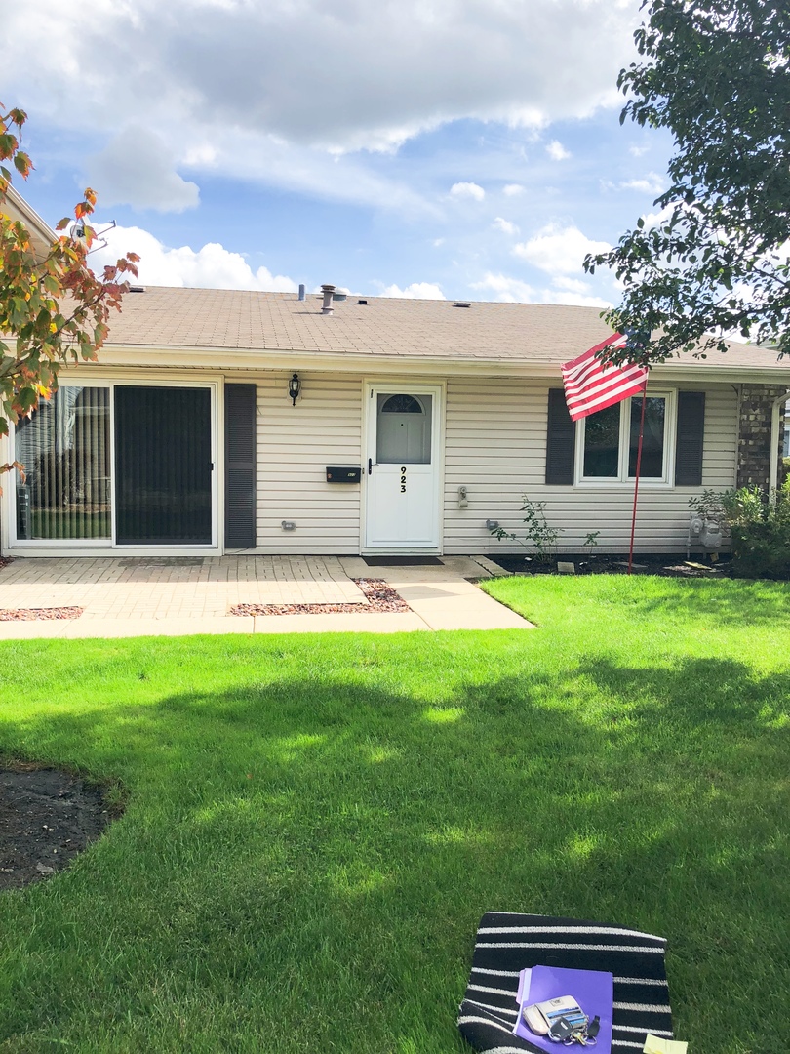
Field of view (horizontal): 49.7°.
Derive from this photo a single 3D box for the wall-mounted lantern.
[{"bbox_3d":[-1.217,-1.674,10.374,0.142,0.412,0.190,0,5,-9],"label":"wall-mounted lantern"}]

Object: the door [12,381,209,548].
[{"bbox_3d":[-3.352,-0.735,10.227,2.371,1.985,0.100,0,5,-9],"label":"door"}]

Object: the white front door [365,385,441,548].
[{"bbox_3d":[0.112,-0.753,10.775,0.938,2.061,0.080,0,5,-9],"label":"white front door"}]

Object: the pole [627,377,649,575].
[{"bbox_3d":[2.759,-0.775,9.590,0.030,2.643,0.030,3,5,-9],"label":"pole"}]

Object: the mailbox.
[{"bbox_3d":[-0.637,-0.642,10.594,0.428,0.188,0.120,0,5,-9],"label":"mailbox"}]

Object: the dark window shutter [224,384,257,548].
[{"bbox_3d":[-1.889,-0.733,10.439,0.367,2.003,0.045,0,5,-9],"label":"dark window shutter"}]

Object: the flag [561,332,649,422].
[{"bbox_3d":[2.441,-1.787,9.850,1.080,1.100,0.350,2,5,12],"label":"flag"}]

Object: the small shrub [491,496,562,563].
[{"bbox_3d":[1.609,0.018,10.450,0.880,0.820,0.650,0,5,-9],"label":"small shrub"}]

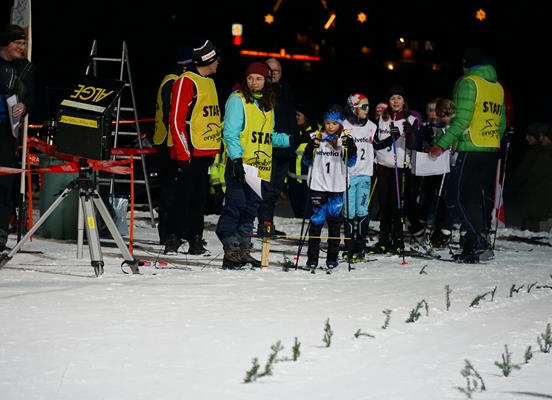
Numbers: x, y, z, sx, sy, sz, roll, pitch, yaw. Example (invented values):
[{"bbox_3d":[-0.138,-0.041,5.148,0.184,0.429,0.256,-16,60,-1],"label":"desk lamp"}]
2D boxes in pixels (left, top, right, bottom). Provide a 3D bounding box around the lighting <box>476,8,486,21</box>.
[{"bbox_3d":[7.399,-6.679,150.000,0.400,0.440,0.200,1,2,0],"label":"lighting"}]

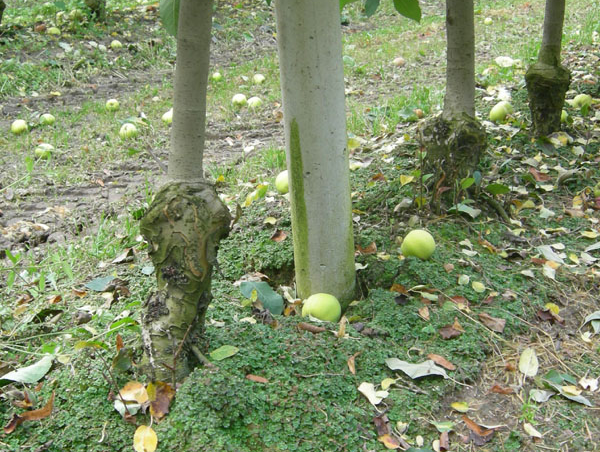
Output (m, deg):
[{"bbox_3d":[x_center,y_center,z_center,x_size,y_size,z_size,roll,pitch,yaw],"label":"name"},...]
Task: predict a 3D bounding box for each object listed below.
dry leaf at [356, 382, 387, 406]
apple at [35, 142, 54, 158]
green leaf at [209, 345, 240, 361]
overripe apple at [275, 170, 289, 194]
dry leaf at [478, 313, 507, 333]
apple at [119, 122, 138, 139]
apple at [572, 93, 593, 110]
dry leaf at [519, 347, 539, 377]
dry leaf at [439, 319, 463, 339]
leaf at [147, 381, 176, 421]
[{"bbox_3d":[0.121,0.271,1.427,0.038,0.013,0.051,-14,35,-16],"label":"dry leaf"},{"bbox_3d":[-1.047,-0.307,3.600,0.076,0.066,0.076,0,18,0],"label":"apple"},{"bbox_3d":[-0.131,0.220,1.526,0.052,0.009,0.034,-19,35,-30],"label":"green leaf"},{"bbox_3d":[-0.038,-0.139,2.800,0.075,0.070,0.075,0,18,0],"label":"overripe apple"},{"bbox_3d":[0.338,0.170,1.540,0.054,0.018,0.038,10,23,25],"label":"dry leaf"},{"bbox_3d":[-0.667,-0.370,3.420,0.072,0.067,0.072,0,21,0],"label":"apple"},{"bbox_3d":[1.100,-0.487,3.420,0.075,0.068,0.075,0,17,0],"label":"apple"},{"bbox_3d":[0.406,0.241,1.562,0.035,0.009,0.068,6,36,8],"label":"dry leaf"},{"bbox_3d":[0.283,0.195,1.650,0.043,0.015,0.038,-5,38,-1],"label":"dry leaf"},{"bbox_3d":[-0.219,0.274,1.380,0.044,0.018,0.071,4,49,-4],"label":"leaf"}]

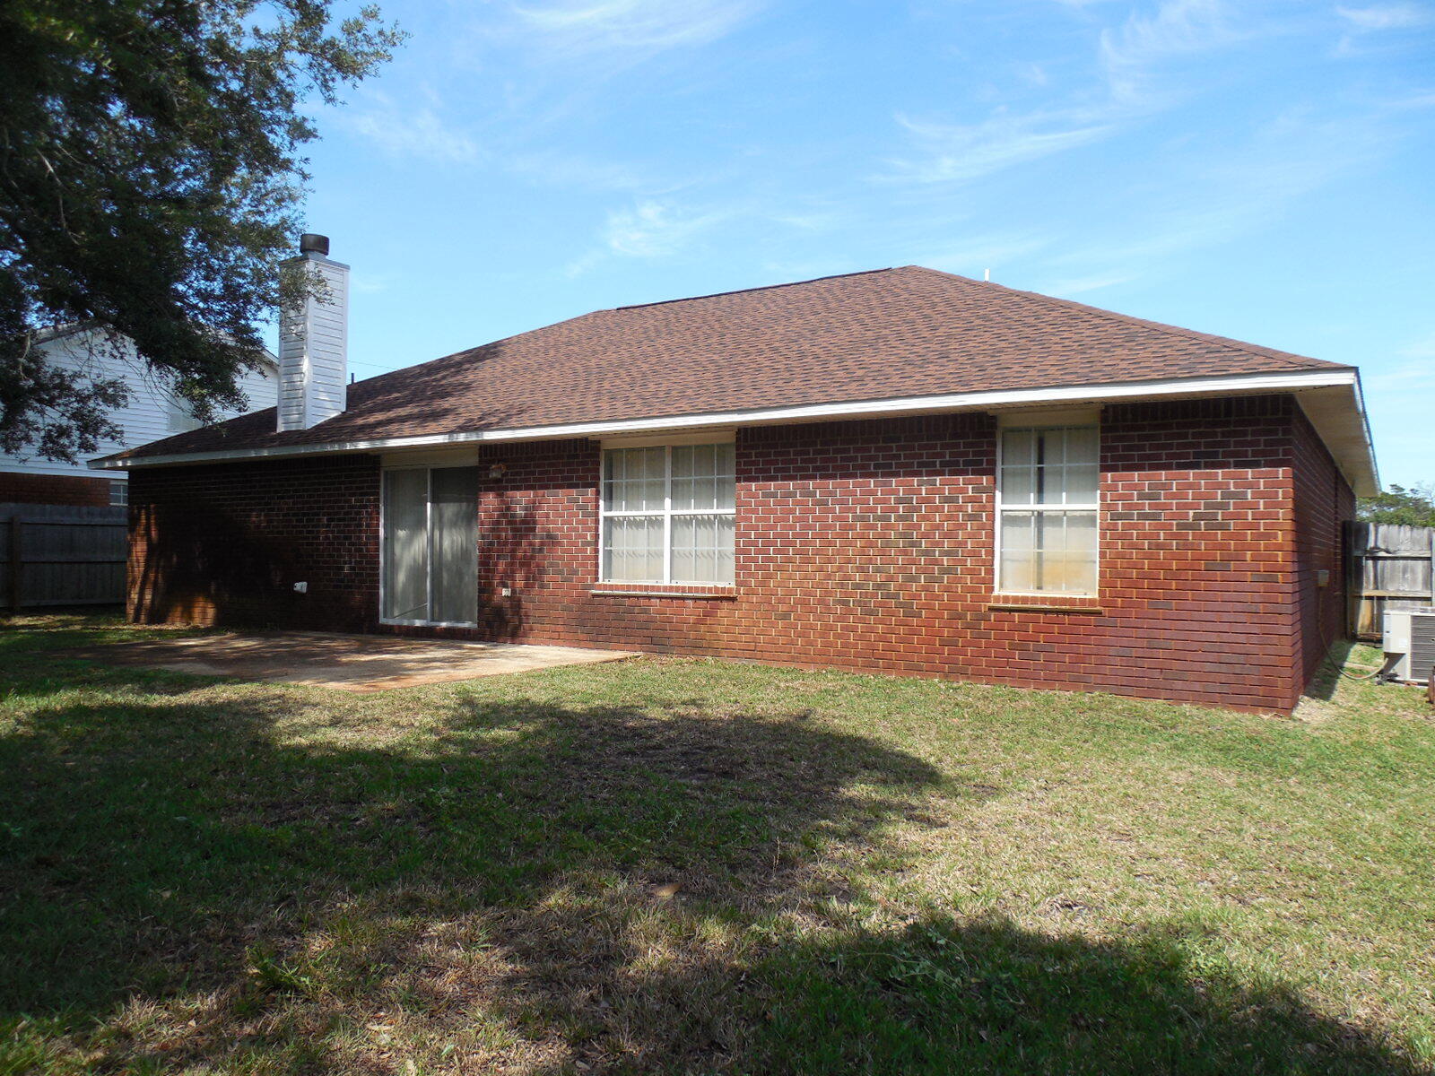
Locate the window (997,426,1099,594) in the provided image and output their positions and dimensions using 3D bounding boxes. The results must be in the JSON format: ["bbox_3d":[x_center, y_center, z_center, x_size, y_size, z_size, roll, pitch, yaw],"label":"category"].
[{"bbox_3d":[2.894,-0.232,9.084,0.900,1.500,0.100,0,-1,32],"label":"window"}]

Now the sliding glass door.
[{"bbox_3d":[-3.694,0.107,13.284,1.810,2.000,0.120,0,-1,32],"label":"sliding glass door"}]

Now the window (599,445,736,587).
[{"bbox_3d":[-0.553,-0.240,11.279,1.810,1.500,0.100,0,-1,32],"label":"window"}]

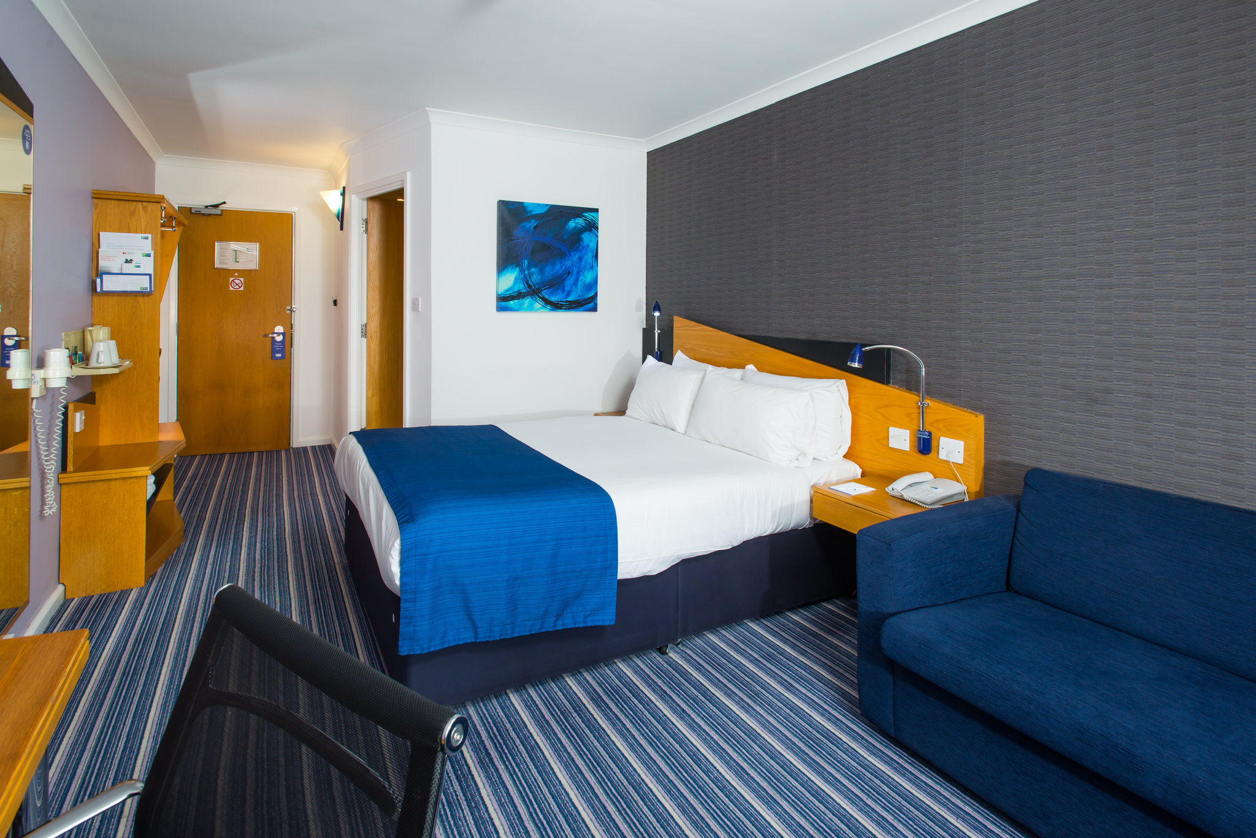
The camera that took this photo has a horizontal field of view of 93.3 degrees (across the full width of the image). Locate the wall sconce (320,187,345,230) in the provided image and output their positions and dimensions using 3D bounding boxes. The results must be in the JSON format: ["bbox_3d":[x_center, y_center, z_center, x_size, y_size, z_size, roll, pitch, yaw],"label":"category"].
[{"bbox_3d":[-2.287,-1.628,4.600,0.165,0.335,0.260,-3,7,-30],"label":"wall sconce"}]

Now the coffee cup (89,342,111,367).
[{"bbox_3d":[-2.464,-0.298,2.770,0.083,0.105,0.105,-5,8,-42],"label":"coffee cup"}]

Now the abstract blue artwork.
[{"bbox_3d":[-0.518,-1.068,3.890,0.690,0.700,0.040,-4,7,-30],"label":"abstract blue artwork"}]

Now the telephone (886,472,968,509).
[{"bbox_3d":[1.110,0.266,2.200,0.210,0.080,0.185,-3,7,-30],"label":"telephone"}]

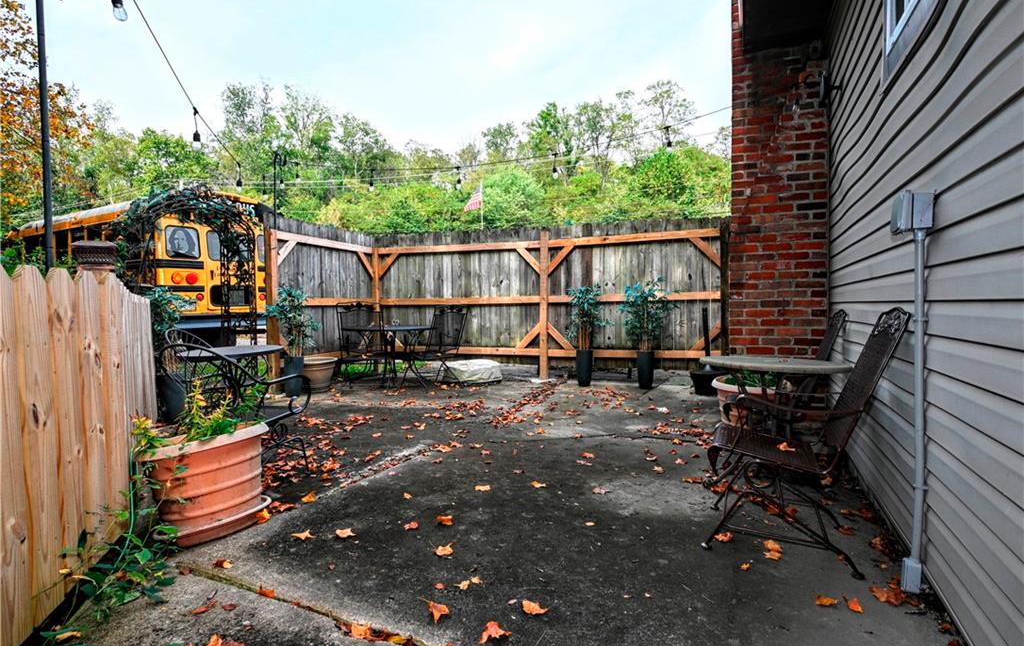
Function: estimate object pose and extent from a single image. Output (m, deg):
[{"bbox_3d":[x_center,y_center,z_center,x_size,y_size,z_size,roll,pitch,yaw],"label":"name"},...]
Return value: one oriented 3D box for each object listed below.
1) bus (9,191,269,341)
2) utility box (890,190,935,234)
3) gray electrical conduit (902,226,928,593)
[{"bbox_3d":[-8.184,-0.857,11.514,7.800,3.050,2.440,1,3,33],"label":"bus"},{"bbox_3d":[1.321,-0.369,1.772,0.105,0.145,0.085,1,2,24],"label":"utility box"},{"bbox_3d":[1.359,0.293,1.822,0.055,1.216,0.055,1,2,24],"label":"gray electrical conduit"}]

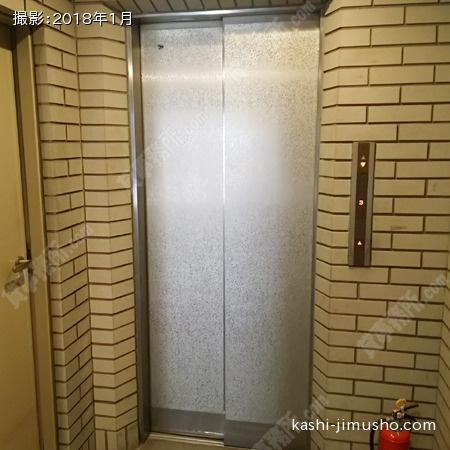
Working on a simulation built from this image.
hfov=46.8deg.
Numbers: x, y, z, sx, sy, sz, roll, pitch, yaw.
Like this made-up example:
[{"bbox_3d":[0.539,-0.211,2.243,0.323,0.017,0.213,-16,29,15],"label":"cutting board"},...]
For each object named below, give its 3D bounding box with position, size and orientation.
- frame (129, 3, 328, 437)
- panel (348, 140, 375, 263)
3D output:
[{"bbox_3d":[-0.006,0.092,2.394,0.844,2.018,0.119,2,10,10],"label":"frame"},{"bbox_3d":[0.546,-0.079,2.073,0.089,0.495,0.025,2,10,10],"label":"panel"}]

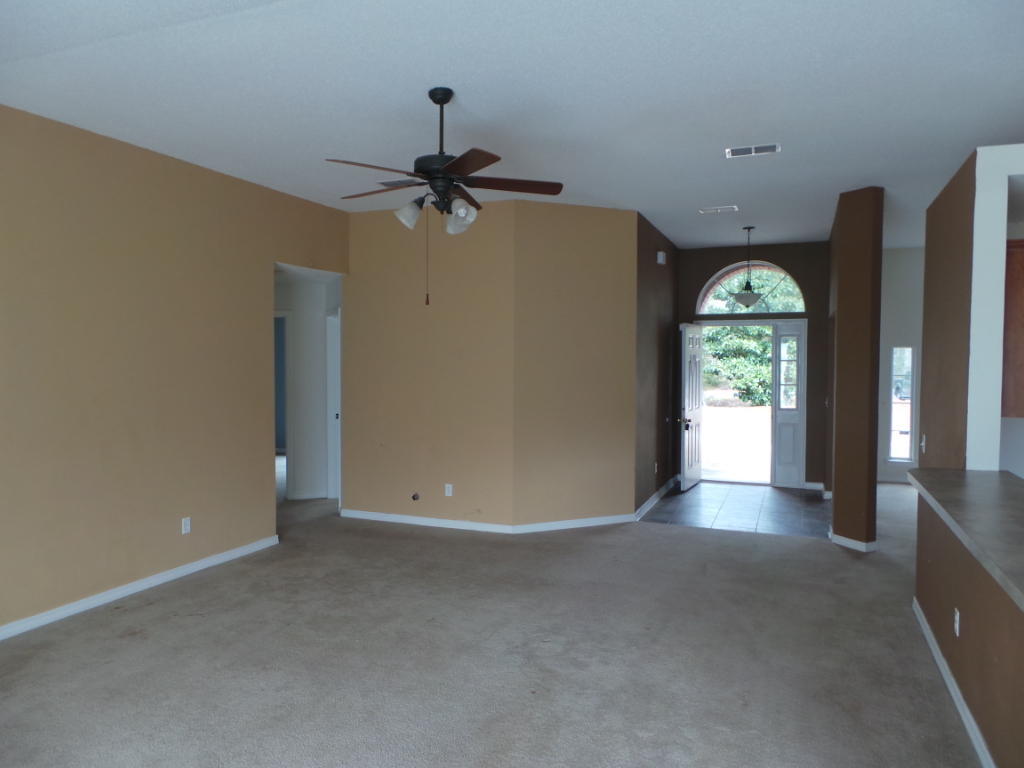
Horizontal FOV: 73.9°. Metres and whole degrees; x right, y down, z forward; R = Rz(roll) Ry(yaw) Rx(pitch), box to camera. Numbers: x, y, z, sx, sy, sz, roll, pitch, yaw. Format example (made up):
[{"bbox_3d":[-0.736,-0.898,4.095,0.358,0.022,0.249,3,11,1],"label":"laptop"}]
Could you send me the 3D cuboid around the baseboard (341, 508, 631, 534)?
[{"bbox_3d":[-0.259,1.332,6.581,2.982,0.085,0.604,0,2,2],"label":"baseboard"}]

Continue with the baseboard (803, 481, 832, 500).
[{"bbox_3d":[3.689,1.278,8.165,0.320,0.090,0.500,1,2,23],"label":"baseboard"}]

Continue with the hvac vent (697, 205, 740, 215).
[{"bbox_3d":[2.004,-1.672,6.579,0.350,0.030,0.200,1,2,23],"label":"hvac vent"}]

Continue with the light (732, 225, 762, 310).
[{"bbox_3d":[2.602,-1.276,7.491,0.330,0.865,0.330,1,2,23],"label":"light"}]

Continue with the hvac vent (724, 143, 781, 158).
[{"bbox_3d":[1.663,-1.602,4.691,0.350,0.030,0.200,1,2,23],"label":"hvac vent"}]

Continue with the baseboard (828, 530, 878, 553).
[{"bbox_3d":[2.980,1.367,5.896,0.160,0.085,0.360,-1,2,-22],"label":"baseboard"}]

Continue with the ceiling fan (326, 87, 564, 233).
[{"bbox_3d":[-0.376,-1.194,3.637,1.310,0.753,1.310,0,2,0],"label":"ceiling fan"}]

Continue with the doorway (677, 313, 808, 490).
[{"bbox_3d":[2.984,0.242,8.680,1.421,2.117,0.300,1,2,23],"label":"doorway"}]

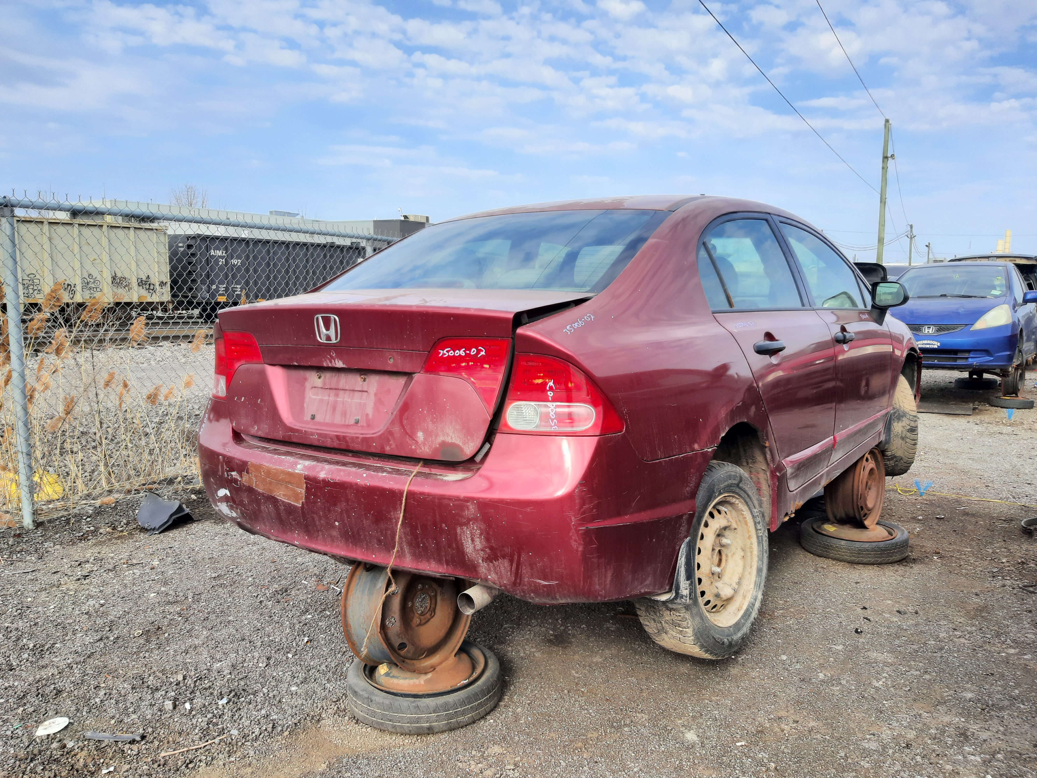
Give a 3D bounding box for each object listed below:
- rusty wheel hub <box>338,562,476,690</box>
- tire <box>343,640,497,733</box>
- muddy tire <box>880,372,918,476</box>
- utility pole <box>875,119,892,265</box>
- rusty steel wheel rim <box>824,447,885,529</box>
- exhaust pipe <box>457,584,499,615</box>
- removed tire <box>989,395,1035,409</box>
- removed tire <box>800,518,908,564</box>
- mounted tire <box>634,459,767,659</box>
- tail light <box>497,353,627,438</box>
[{"bbox_3d":[-0.367,0.729,2.619,0.190,0.415,0.415,-8,0,40],"label":"rusty wheel hub"},{"bbox_3d":[-0.316,0.999,2.660,0.525,0.130,0.525,0,7,0],"label":"tire"},{"bbox_3d":[2.185,0.212,4.640,0.200,0.620,0.620,1,7,8],"label":"muddy tire"},{"bbox_3d":[15.179,-6.747,32.508,0.290,8.700,0.290,0,7,0],"label":"utility pole"},{"bbox_3d":[1.737,0.496,4.008,0.165,0.415,0.415,2,6,45],"label":"rusty steel wheel rim"},{"bbox_3d":[-0.096,0.536,2.050,0.058,0.058,0.160,4,8,35],"label":"exhaust pipe"},{"bbox_3d":[6.108,0.169,9.650,0.500,0.120,0.500,0,7,0],"label":"removed tire"},{"bbox_3d":[1.745,0.776,4.054,0.525,0.122,0.525,0,7,0],"label":"removed tire"},{"bbox_3d":[0.590,0.531,2.473,0.205,0.616,0.616,-2,4,40],"label":"mounted tire"},{"bbox_3d":[0.110,0.014,1.869,0.280,0.210,0.190,2,7,23],"label":"tail light"}]

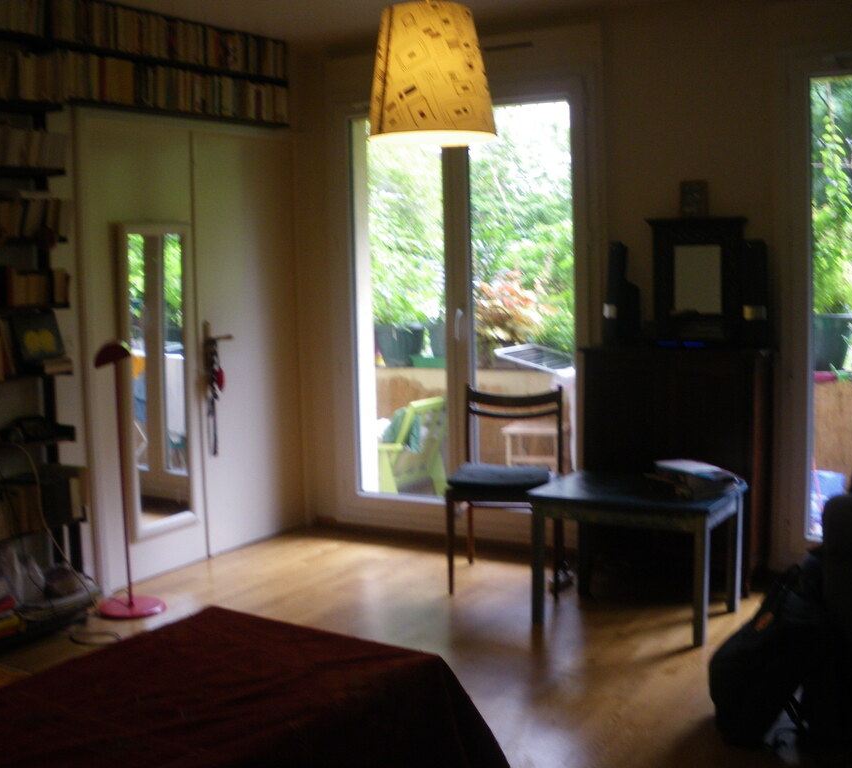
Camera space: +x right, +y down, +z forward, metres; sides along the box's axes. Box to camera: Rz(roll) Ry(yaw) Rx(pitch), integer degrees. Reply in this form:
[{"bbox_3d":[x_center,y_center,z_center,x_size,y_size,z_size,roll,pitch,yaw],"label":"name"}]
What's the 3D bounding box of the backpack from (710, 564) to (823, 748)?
[{"bbox_3d":[1.010,0.761,3.098,0.260,0.470,0.290,7,6,-7],"label":"backpack"}]

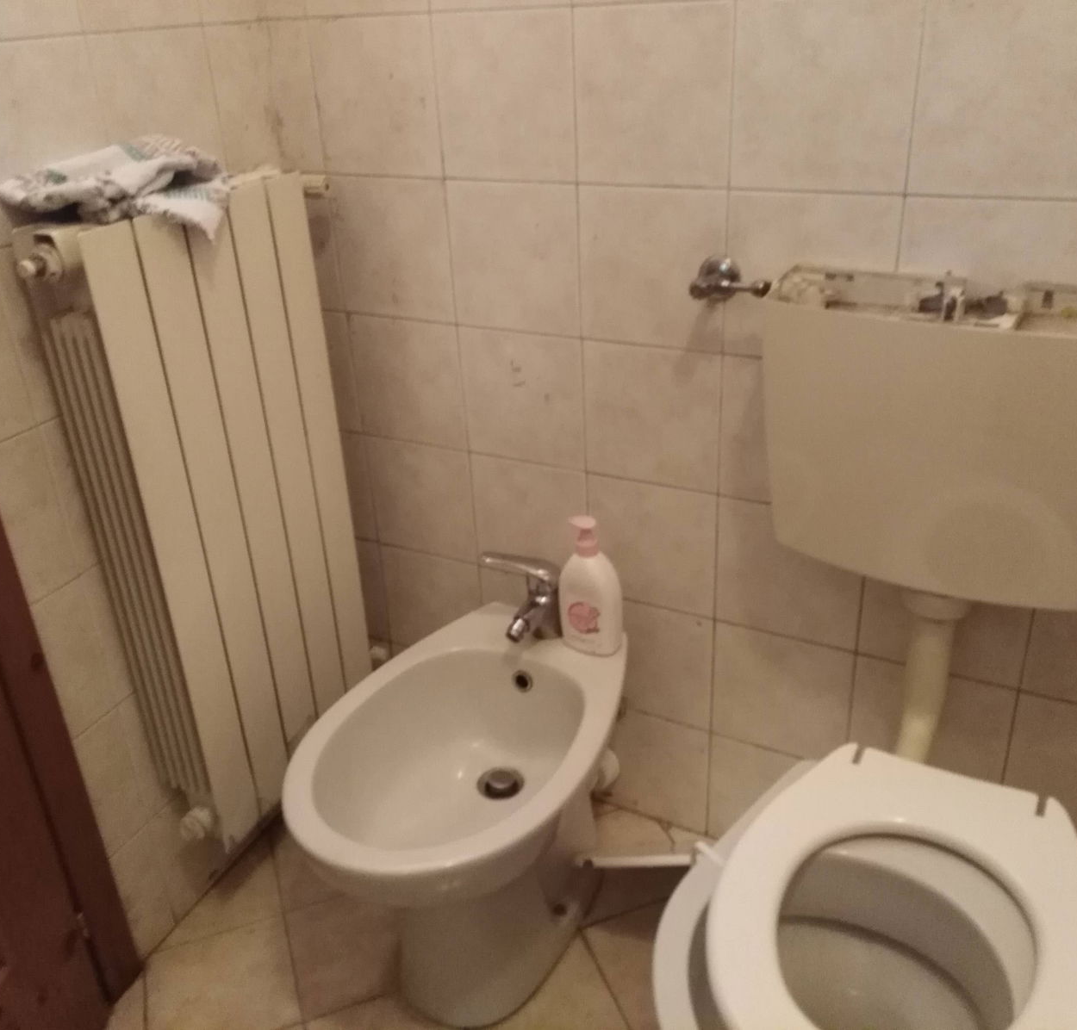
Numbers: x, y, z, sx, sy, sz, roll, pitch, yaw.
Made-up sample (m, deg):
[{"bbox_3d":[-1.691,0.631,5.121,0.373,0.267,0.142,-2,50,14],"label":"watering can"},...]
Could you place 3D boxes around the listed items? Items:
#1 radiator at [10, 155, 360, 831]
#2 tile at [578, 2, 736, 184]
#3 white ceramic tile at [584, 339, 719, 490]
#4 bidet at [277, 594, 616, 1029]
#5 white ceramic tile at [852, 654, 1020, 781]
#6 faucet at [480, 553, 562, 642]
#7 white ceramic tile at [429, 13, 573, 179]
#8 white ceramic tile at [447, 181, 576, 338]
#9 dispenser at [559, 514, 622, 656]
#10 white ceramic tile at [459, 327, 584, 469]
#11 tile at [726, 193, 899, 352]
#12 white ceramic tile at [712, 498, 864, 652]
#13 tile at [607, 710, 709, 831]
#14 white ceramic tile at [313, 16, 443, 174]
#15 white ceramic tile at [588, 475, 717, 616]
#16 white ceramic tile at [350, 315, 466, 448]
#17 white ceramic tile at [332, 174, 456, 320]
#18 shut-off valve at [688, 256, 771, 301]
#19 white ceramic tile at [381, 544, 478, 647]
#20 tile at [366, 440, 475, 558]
[{"bbox_3d":[-0.420,-0.005,1.441,0.095,0.860,0.395,9,29,23],"label":"radiator"},{"bbox_3d":[0.136,-0.498,1.234,0.200,0.200,0.010,11,30,27],"label":"tile"},{"bbox_3d":[0.155,-0.135,1.401,0.199,0.199,0.012,11,30,27],"label":"white ceramic tile"},{"bbox_3d":[-0.079,0.444,1.407,0.369,0.401,0.539,11,30,27],"label":"bidet"},{"bbox_3d":[0.526,0.293,1.401,0.199,0.199,0.012,11,30,27],"label":"white ceramic tile"},{"bbox_3d":[-0.016,0.113,1.430,0.060,0.152,0.125,17,33,35],"label":"faucet"},{"bbox_3d":[-0.041,-0.533,1.325,0.200,0.200,0.010,11,30,27],"label":"white ceramic tile"},{"bbox_3d":[-0.031,-0.349,1.401,0.199,0.199,0.012,11,30,27],"label":"white ceramic tile"},{"bbox_3d":[0.071,0.095,1.414,0.078,0.190,0.050,15,32,32],"label":"dispenser"},{"bbox_3d":[-0.021,-0.171,1.493,0.200,0.200,0.010,11,30,27],"label":"white ceramic tile"},{"bbox_3d":[0.321,-0.279,1.222,0.199,0.199,0.012,11,30,27],"label":"tile"},{"bbox_3d":[0.341,0.079,1.401,0.199,0.199,0.012,11,30,27],"label":"white ceramic tile"},{"bbox_3d":[0.186,0.406,1.683,0.200,0.200,0.010,11,30,27],"label":"tile"},{"bbox_3d":[-0.217,-0.564,1.401,0.199,0.199,0.012,11,30,27],"label":"white ceramic tile"},{"bbox_3d":[0.165,0.044,1.493,0.200,0.200,0.010,11,30,27],"label":"white ceramic tile"},{"bbox_3d":[-0.197,-0.205,1.581,0.199,0.199,0.012,11,30,27],"label":"white ceramic tile"},{"bbox_3d":[-0.208,-0.387,1.505,0.200,0.200,0.010,11,30,27],"label":"white ceramic tile"},{"bbox_3d":[0.228,-0.278,1.239,0.105,0.053,0.075,11,30,27],"label":"shut-off valve"},{"bbox_3d":[-0.178,0.155,1.774,0.200,0.200,0.010,11,30,27],"label":"white ceramic tile"},{"bbox_3d":[-0.187,-0.027,1.673,0.200,0.200,0.010,11,30,27],"label":"tile"}]

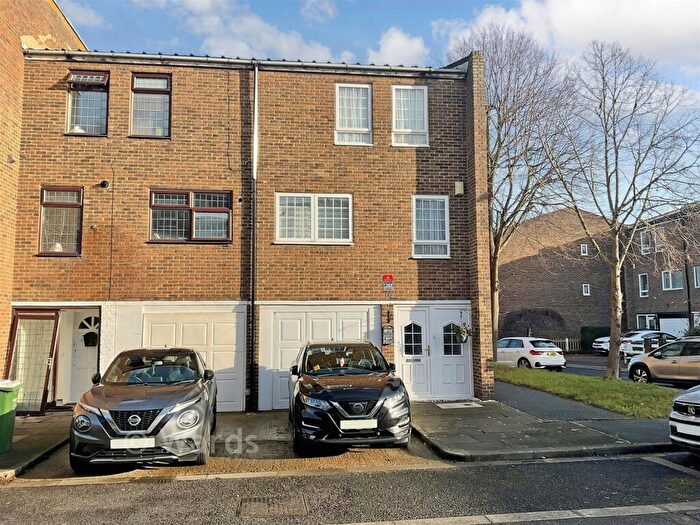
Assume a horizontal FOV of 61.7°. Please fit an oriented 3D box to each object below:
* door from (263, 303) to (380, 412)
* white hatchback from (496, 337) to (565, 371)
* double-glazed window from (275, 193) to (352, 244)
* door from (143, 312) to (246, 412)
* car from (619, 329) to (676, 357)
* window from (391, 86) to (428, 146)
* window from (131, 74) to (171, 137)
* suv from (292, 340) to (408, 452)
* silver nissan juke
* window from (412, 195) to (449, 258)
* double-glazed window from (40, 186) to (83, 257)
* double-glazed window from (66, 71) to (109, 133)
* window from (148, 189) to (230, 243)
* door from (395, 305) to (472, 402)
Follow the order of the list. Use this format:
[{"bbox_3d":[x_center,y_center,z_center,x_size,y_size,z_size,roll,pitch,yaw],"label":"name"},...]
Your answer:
[{"bbox_3d":[-0.654,2.105,13.105,2.729,2.305,0.100,0,-5,-7],"label":"door"},{"bbox_3d":[7.211,3.798,24.506,1.760,1.410,4.030,2,-6,-17],"label":"white hatchback"},{"bbox_3d":[-0.810,-0.988,13.345,1.783,1.183,0.100,0,-5,-7],"label":"double-glazed window"},{"bbox_3d":[-3.380,2.143,12.759,2.224,2.210,0.100,0,-5,-7],"label":"door"},{"bbox_3d":[16.720,4.288,31.335,4.350,1.440,1.820,0,-6,-6],"label":"car"},{"bbox_3d":[1.410,-3.444,13.847,0.906,1.483,0.100,0,-5,-7],"label":"window"},{"bbox_3d":[-4.436,-3.488,13.116,0.884,1.498,0.100,0,-5,-7],"label":"window"},{"bbox_3d":[-0.169,2.208,10.435,1.870,1.590,4.394,1,-6,-8],"label":"suv"},{"bbox_3d":[-3.081,2.134,9.378,1.850,1.590,4.210,1,-6,-10],"label":"silver nissan juke"},{"bbox_3d":[1.883,-0.820,13.538,0.873,1.463,0.110,0,-6,-6],"label":"window"},{"bbox_3d":[-6.213,-0.887,12.657,0.884,1.541,0.100,0,-5,-7],"label":"double-glazed window"},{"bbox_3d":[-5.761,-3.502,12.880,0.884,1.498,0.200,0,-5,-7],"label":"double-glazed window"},{"bbox_3d":[-3.514,-1.016,13.008,1.797,1.205,0.100,0,-5,-7],"label":"window"},{"bbox_3d":[1.908,2.044,13.432,1.836,2.151,0.100,0,-5,-7],"label":"door"}]

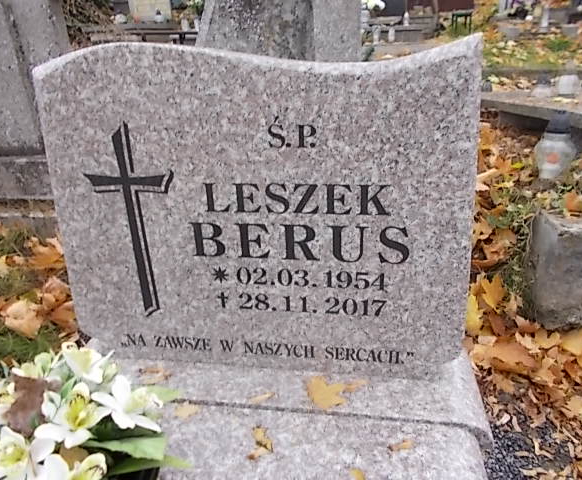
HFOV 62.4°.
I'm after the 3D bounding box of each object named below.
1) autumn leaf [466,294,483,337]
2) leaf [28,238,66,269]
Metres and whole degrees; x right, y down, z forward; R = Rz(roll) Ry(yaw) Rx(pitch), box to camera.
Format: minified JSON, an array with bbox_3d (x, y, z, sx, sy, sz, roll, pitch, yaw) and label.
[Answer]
[{"bbox_3d":[0.418,0.173,1.100,0.050,0.040,0.100,9,28,22],"label":"autumn leaf"},{"bbox_3d":[-0.738,0.038,1.450,0.115,0.045,0.100,-16,29,-26],"label":"leaf"}]

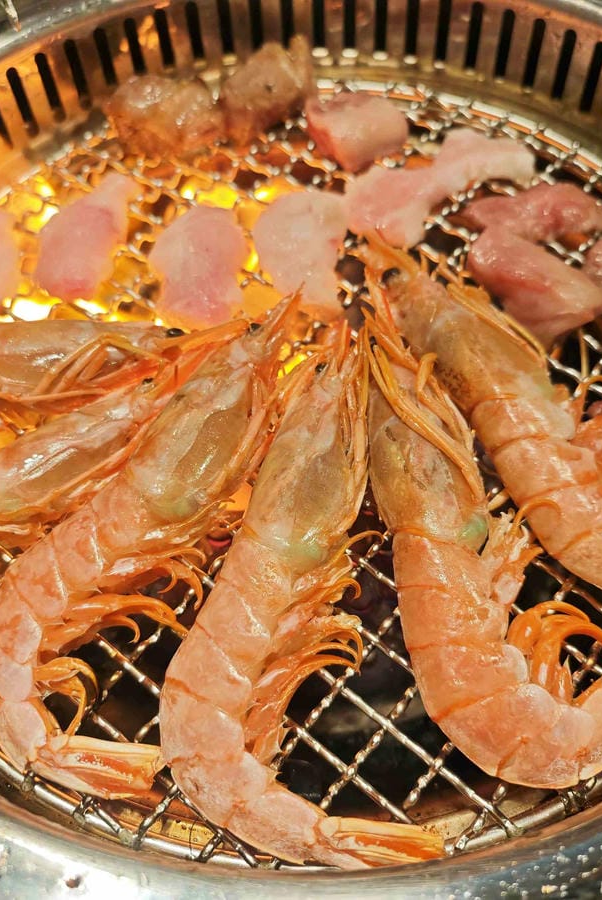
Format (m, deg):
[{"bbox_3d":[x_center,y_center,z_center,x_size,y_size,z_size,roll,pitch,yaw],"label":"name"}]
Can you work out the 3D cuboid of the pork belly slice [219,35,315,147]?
[{"bbox_3d":[-0.014,-0.141,0.308,0.028,0.024,0.024,-32,63,-15],"label":"pork belly slice"}]

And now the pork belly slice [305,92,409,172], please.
[{"bbox_3d":[0.023,-0.116,0.288,0.035,0.017,0.031,-13,60,-5],"label":"pork belly slice"}]

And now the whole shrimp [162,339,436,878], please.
[{"bbox_3d":[-0.001,0.026,0.202,0.059,0.027,0.139,-1,60,1],"label":"whole shrimp"}]

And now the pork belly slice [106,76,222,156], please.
[{"bbox_3d":[-0.050,-0.122,0.292,0.041,0.020,0.032,-4,60,0],"label":"pork belly slice"}]

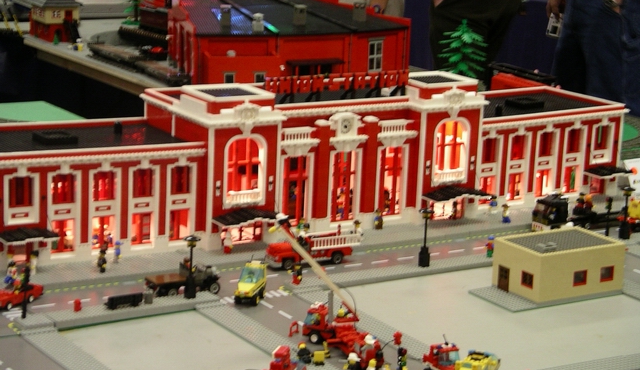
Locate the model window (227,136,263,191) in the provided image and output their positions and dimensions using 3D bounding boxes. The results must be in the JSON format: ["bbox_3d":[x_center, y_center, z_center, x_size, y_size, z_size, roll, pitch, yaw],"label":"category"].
[{"bbox_3d":[-0.147,-0.040,3.035,0.072,0.101,0.014,-6,16,-31],"label":"model window"}]

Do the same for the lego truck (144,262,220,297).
[{"bbox_3d":[-0.242,0.166,2.752,0.126,0.058,0.050,-6,15,-32],"label":"lego truck"}]

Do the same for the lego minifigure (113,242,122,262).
[{"bbox_3d":[-0.377,0.124,2.889,0.013,0.040,0.017,-5,15,-32],"label":"lego minifigure"}]

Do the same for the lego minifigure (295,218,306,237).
[{"bbox_3d":[-0.037,0.085,3.125,0.018,0.040,0.013,-5,15,-32],"label":"lego minifigure"}]

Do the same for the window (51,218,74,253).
[{"bbox_3d":[-0.466,0.094,2.814,0.043,0.062,0.010,-6,15,-32],"label":"window"}]

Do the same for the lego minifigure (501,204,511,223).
[{"bbox_3d":[0.395,0.058,3.269,0.018,0.043,0.023,0,13,-13],"label":"lego minifigure"}]

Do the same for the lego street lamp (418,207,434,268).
[{"bbox_3d":[0.204,0.100,2.979,0.030,0.112,0.030,-6,15,-32],"label":"lego street lamp"}]

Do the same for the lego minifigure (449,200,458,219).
[{"bbox_3d":[0.288,0.052,3.341,0.023,0.042,0.016,9,14,25],"label":"lego minifigure"}]

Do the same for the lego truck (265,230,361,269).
[{"bbox_3d":[-0.011,0.118,2.938,0.175,0.058,0.058,-6,15,-32],"label":"lego truck"}]

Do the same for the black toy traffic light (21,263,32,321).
[{"bbox_3d":[-0.488,0.177,2.572,0.015,0.087,0.009,-6,16,-31],"label":"black toy traffic light"}]

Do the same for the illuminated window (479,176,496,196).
[{"bbox_3d":[0.367,0.010,3.400,0.037,0.056,0.010,-6,16,-31],"label":"illuminated window"}]

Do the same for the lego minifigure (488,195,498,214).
[{"bbox_3d":[0.376,0.041,3.347,0.024,0.040,0.016,0,13,-13],"label":"lego minifigure"}]

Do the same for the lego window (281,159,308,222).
[{"bbox_3d":[-0.049,0.010,3.122,0.048,0.135,0.014,-6,16,-31],"label":"lego window"}]

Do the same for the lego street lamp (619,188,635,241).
[{"bbox_3d":[0.628,0.057,3.176,0.033,0.106,0.033,-6,15,-32],"label":"lego street lamp"}]

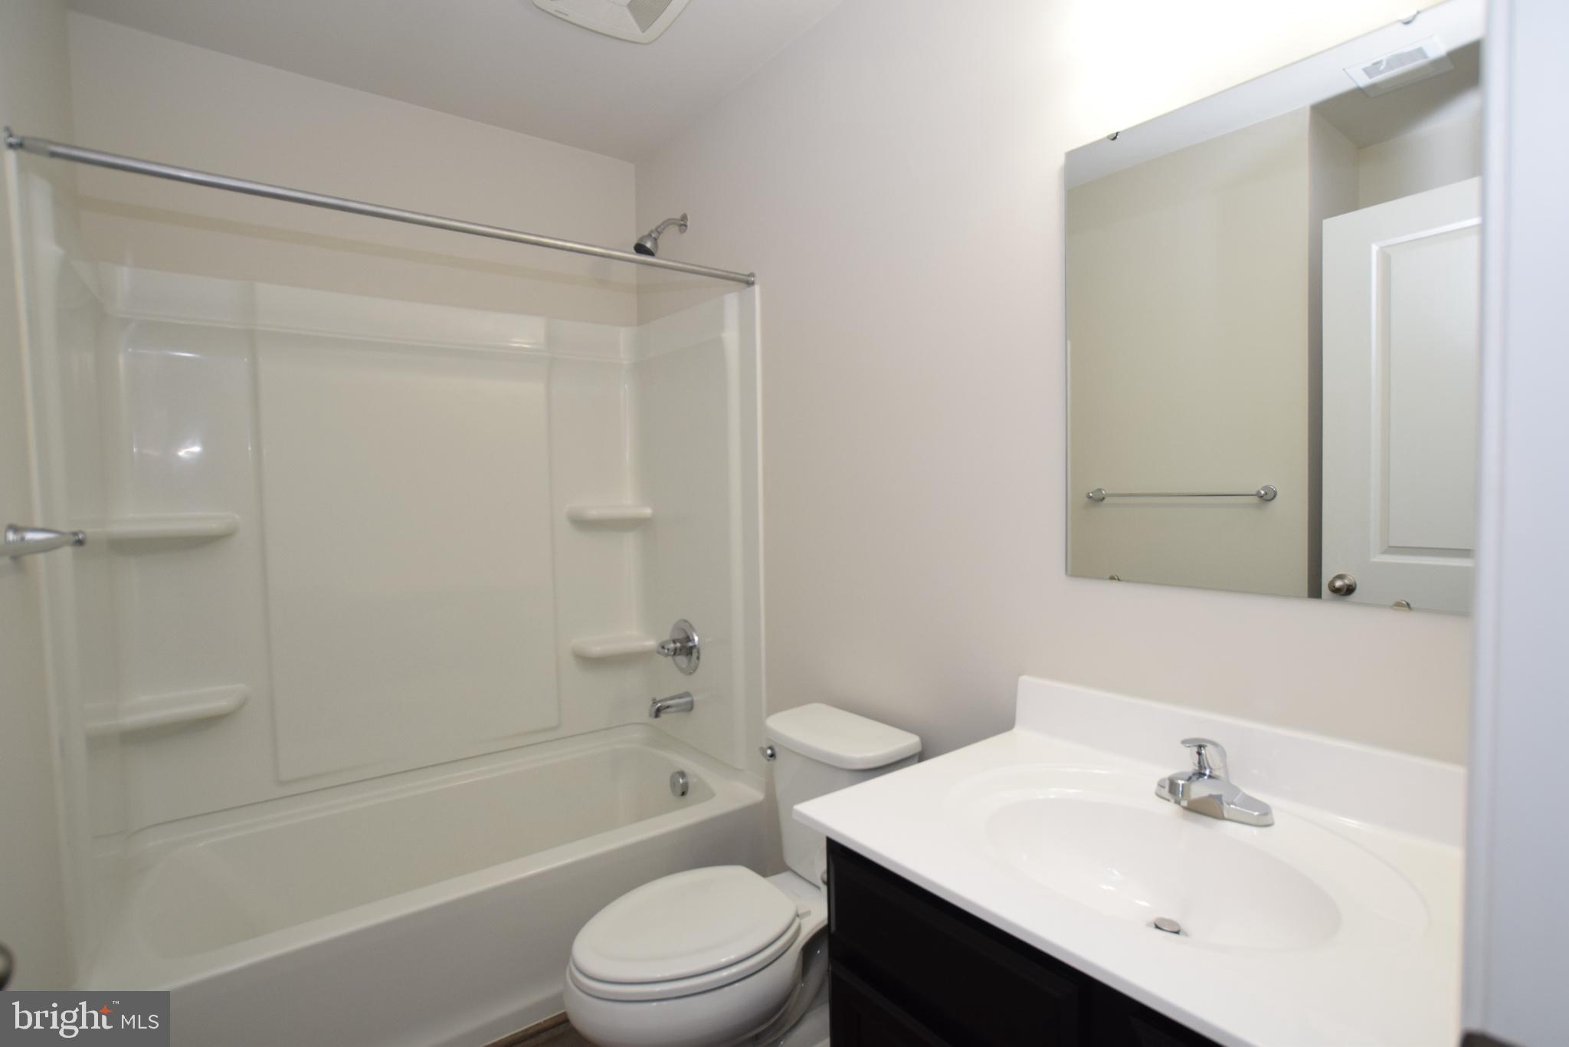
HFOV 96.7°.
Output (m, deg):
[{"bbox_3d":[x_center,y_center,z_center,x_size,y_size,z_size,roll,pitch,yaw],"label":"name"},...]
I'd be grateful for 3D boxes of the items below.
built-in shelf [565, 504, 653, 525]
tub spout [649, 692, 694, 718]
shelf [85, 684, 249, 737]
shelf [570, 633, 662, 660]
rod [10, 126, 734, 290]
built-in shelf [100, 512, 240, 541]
[{"bbox_3d":[-0.618,-0.035,2.464,0.265,0.050,0.120,-3,3,-37],"label":"built-in shelf"},{"bbox_3d":[-0.381,0.607,2.330,0.145,0.065,0.060,-3,3,-37],"label":"tub spout"},{"bbox_3d":[-1.576,0.479,1.807,0.285,0.047,0.125,-3,3,-37],"label":"shelf"},{"bbox_3d":[-0.606,0.438,2.478,0.260,0.045,0.120,-3,3,-37],"label":"shelf"},{"bbox_3d":[-0.715,-0.689,1.633,1.519,0.042,0.042,-3,3,-34],"label":"rod"},{"bbox_3d":[-1.581,0.008,1.795,0.275,0.050,0.120,-3,3,-37],"label":"built-in shelf"}]

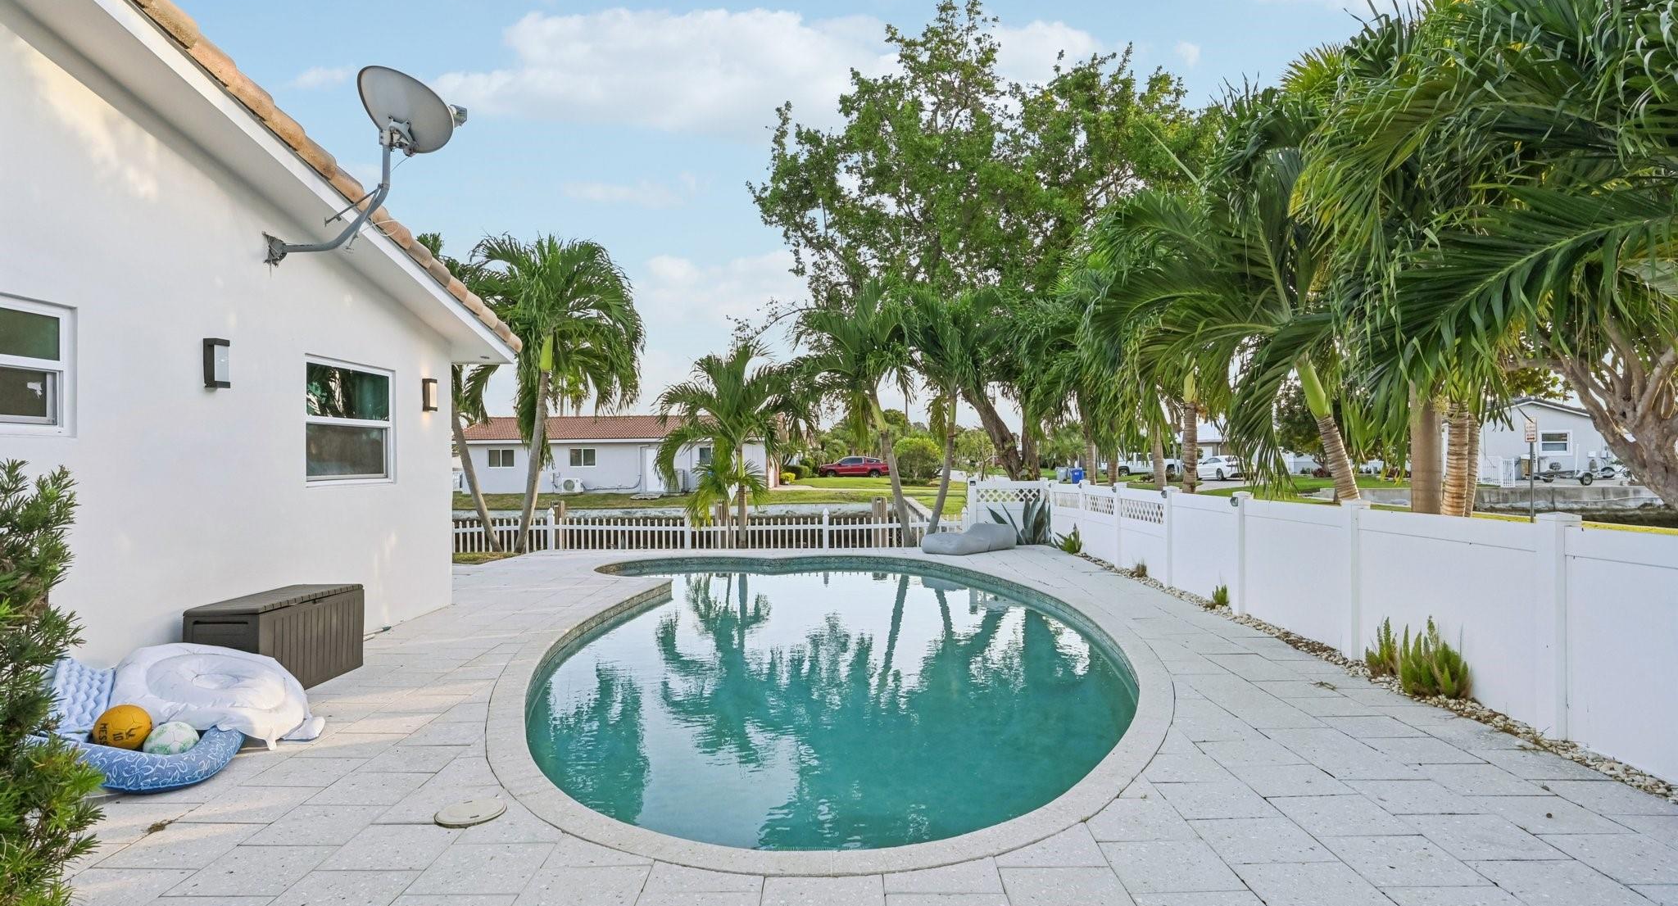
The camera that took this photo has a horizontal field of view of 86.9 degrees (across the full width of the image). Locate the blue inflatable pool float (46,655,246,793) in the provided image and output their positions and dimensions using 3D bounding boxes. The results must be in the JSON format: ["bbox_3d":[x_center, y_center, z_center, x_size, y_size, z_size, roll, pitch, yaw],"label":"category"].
[{"bbox_3d":[-3.380,1.269,4.280,1.000,0.460,0.740,0,-1,18],"label":"blue inflatable pool float"}]

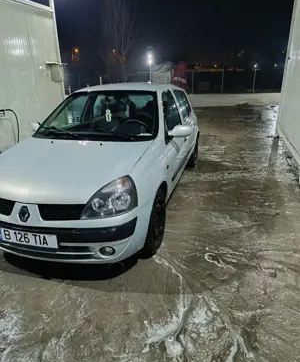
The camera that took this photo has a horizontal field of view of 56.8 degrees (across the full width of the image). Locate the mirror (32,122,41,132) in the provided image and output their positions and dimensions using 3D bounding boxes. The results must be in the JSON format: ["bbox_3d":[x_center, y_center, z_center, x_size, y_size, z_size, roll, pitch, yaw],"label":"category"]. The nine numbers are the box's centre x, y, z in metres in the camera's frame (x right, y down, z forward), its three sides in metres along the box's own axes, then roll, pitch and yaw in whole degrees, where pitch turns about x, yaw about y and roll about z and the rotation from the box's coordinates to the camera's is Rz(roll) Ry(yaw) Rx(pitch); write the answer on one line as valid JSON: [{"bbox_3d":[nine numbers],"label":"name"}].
[{"bbox_3d":[-1.307,-0.649,3.318,0.230,0.130,0.120,4,21,16],"label":"mirror"}]

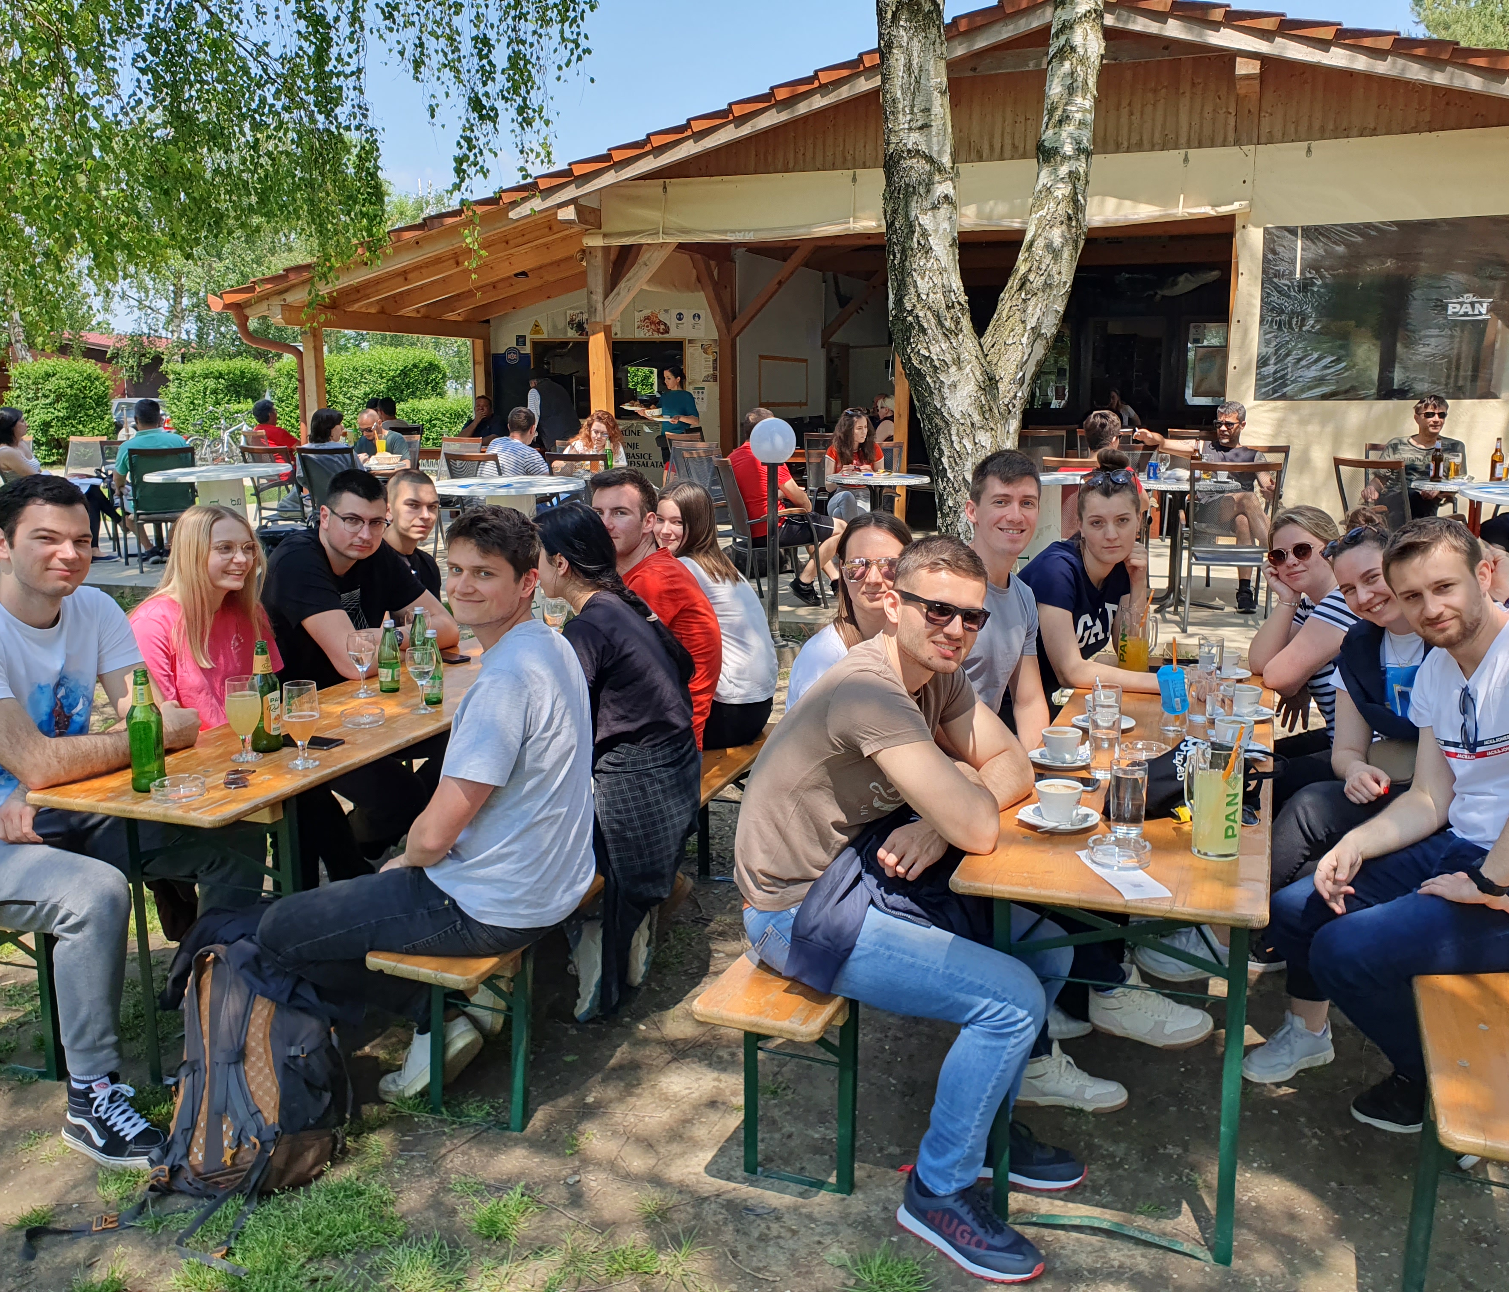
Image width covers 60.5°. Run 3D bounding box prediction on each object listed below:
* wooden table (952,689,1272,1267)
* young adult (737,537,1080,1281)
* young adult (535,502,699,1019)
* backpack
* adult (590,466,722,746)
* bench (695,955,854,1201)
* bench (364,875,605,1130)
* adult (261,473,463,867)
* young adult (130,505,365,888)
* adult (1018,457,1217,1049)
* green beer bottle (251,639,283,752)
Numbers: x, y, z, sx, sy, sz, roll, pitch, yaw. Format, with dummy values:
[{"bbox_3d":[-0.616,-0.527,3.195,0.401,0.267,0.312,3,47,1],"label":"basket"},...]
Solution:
[{"bbox_3d":[0.992,0.586,3.234,0.510,0.760,2.200,4,12,21],"label":"wooden table"},{"bbox_3d":[0.315,0.434,2.571,0.750,1.330,0.520,5,13,25],"label":"young adult"},{"bbox_3d":[-0.460,0.285,3.410,0.720,1.318,0.480,6,12,29],"label":"young adult"},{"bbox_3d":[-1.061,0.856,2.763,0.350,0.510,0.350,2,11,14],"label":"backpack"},{"bbox_3d":[-0.349,0.167,3.854,0.680,1.392,0.520,3,11,18],"label":"adult"},{"bbox_3d":[0.403,0.730,3.437,0.255,0.470,2.180,4,12,21],"label":"bench"},{"bbox_3d":[-0.292,0.659,3.638,0.256,0.465,2.200,4,12,20],"label":"bench"},{"bbox_3d":[-1.219,0.121,4.217,0.720,1.400,0.600,7,14,35],"label":"adult"},{"bbox_3d":[-1.405,0.277,3.454,0.720,1.300,0.480,6,13,29],"label":"young adult"},{"bbox_3d":[0.795,0.171,3.666,0.760,1.400,0.520,9,15,39],"label":"adult"},{"bbox_3d":[-1.157,0.112,3.046,0.071,0.260,0.071,-5,12,-21],"label":"green beer bottle"}]

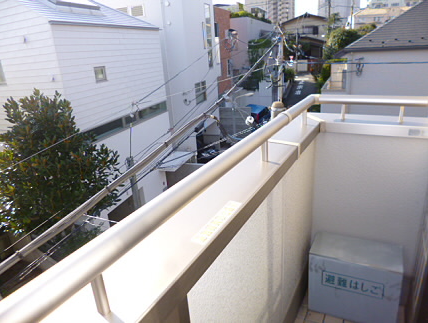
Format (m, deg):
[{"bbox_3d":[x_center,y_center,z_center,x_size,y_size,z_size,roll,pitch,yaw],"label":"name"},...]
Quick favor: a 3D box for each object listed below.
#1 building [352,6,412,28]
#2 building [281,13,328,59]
[{"bbox_3d":[50.380,-43.290,93.150,16.500,8.000,10.500,0,19,11],"label":"building"},{"bbox_3d":[18.910,-26.000,62.510,8.700,8.400,9.200,2,19,16],"label":"building"}]

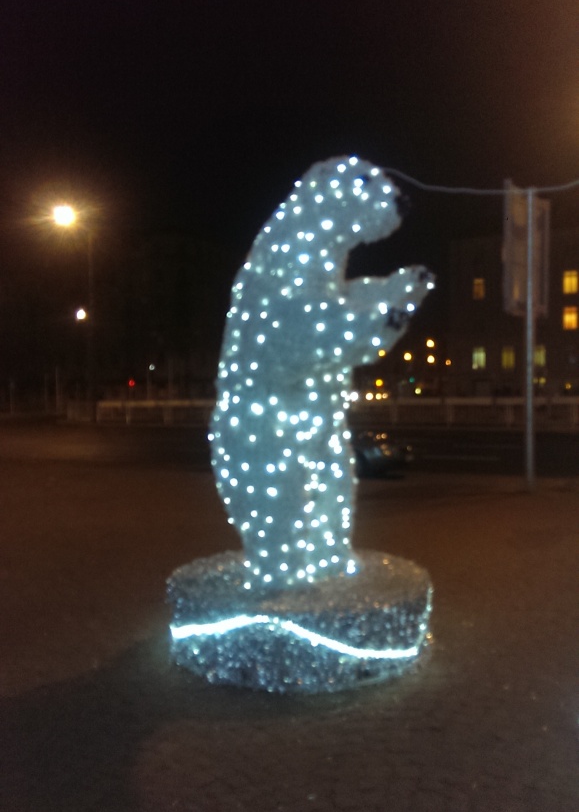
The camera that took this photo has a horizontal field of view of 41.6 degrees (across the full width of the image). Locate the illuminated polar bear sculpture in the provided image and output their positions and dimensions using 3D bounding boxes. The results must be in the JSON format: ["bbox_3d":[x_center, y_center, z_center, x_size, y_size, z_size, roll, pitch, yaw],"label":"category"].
[{"bbox_3d":[0.075,-0.055,4.750,1.620,3.030,1.600,0,1,18],"label":"illuminated polar bear sculpture"}]

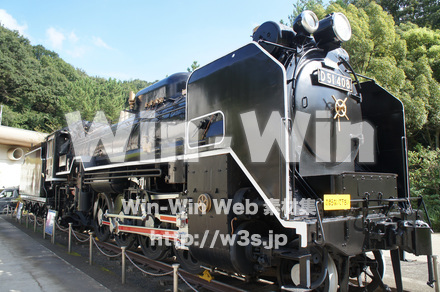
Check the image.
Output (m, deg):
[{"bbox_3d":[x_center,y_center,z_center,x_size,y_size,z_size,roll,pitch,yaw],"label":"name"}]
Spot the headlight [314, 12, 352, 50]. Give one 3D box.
[{"bbox_3d":[1.580,-1.617,4.925,0.418,0.449,0.449,4,-8,-38],"label":"headlight"}]

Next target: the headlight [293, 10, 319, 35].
[{"bbox_3d":[1.158,-1.660,4.690,0.316,0.316,0.255,4,-8,-34],"label":"headlight"}]

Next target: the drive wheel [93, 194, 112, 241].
[{"bbox_3d":[-3.445,2.094,10.082,0.160,1.410,1.410,4,-8,-38],"label":"drive wheel"}]

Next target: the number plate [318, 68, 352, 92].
[{"bbox_3d":[1.633,-0.916,4.819,0.796,0.204,0.041,4,-8,-38],"label":"number plate"}]

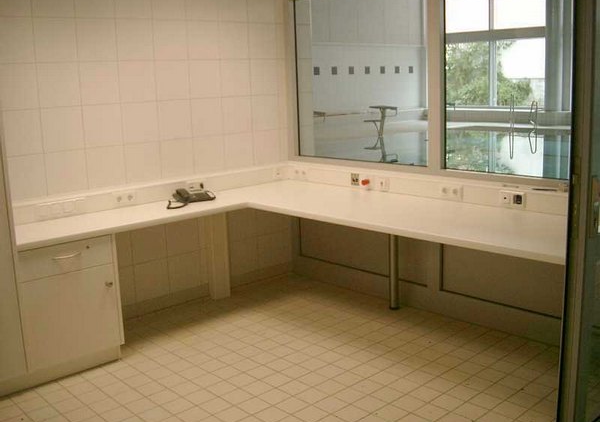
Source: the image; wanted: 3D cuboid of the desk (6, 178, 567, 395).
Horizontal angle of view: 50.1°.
[{"bbox_3d":[0.009,0.455,3.344,2.250,0.740,2.640,-12,15,-42],"label":"desk"}]

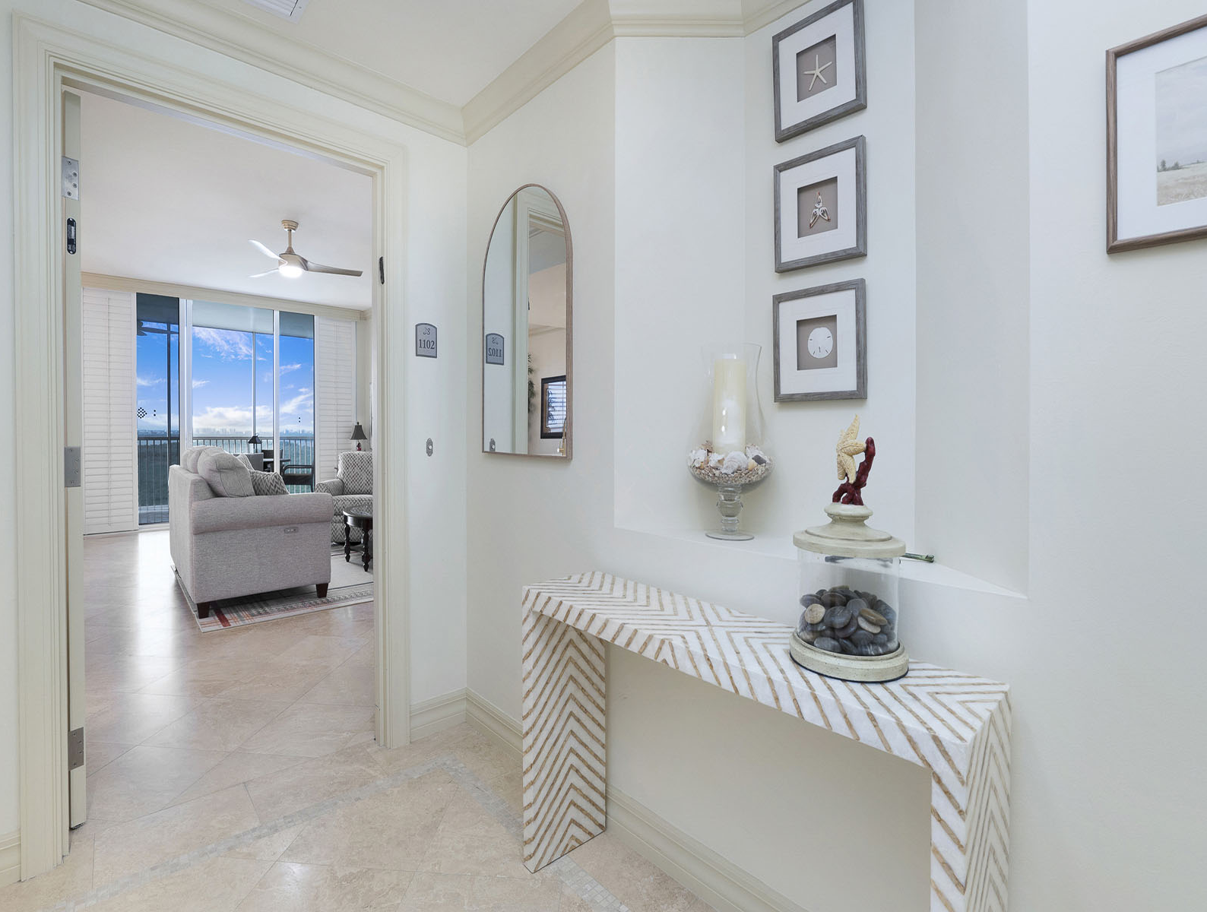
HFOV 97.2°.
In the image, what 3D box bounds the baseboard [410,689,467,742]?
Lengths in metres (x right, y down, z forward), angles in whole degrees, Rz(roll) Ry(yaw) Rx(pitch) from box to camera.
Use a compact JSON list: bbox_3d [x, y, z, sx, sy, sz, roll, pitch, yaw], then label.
[{"bbox_3d":[-0.649,1.015,2.094,0.235,0.136,0.020,-2,3,-41],"label":"baseboard"}]

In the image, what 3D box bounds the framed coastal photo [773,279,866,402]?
[{"bbox_3d":[0.560,-0.292,1.393,0.030,0.294,0.245,-2,3,-45],"label":"framed coastal photo"}]

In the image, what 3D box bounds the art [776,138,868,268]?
[{"bbox_3d":[0.560,-0.647,1.393,0.030,0.294,0.245,-2,3,-45],"label":"art"}]

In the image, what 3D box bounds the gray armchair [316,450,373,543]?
[{"bbox_3d":[-2.738,0.433,6.090,0.820,0.970,0.860,-1,2,-15],"label":"gray armchair"}]

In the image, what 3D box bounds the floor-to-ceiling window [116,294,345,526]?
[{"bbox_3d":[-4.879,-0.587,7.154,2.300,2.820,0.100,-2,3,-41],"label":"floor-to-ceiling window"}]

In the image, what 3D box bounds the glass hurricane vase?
[{"bbox_3d":[0.341,-0.037,1.433,0.221,0.505,0.221,0,2,0],"label":"glass hurricane vase"}]

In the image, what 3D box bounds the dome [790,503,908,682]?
[{"bbox_3d":[0.456,0.231,0.993,0.200,0.287,0.200,-2,3,-44],"label":"dome"}]

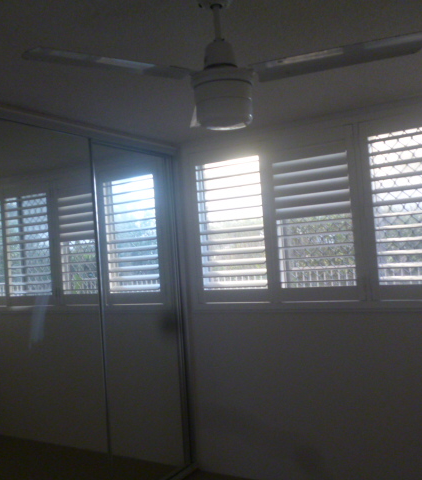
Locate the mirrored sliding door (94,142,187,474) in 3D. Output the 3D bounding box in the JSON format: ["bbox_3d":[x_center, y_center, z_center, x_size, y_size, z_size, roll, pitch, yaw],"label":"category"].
[{"bbox_3d":[-0.458,0.507,3.469,0.050,2.249,0.823,-5,-2,32],"label":"mirrored sliding door"}]

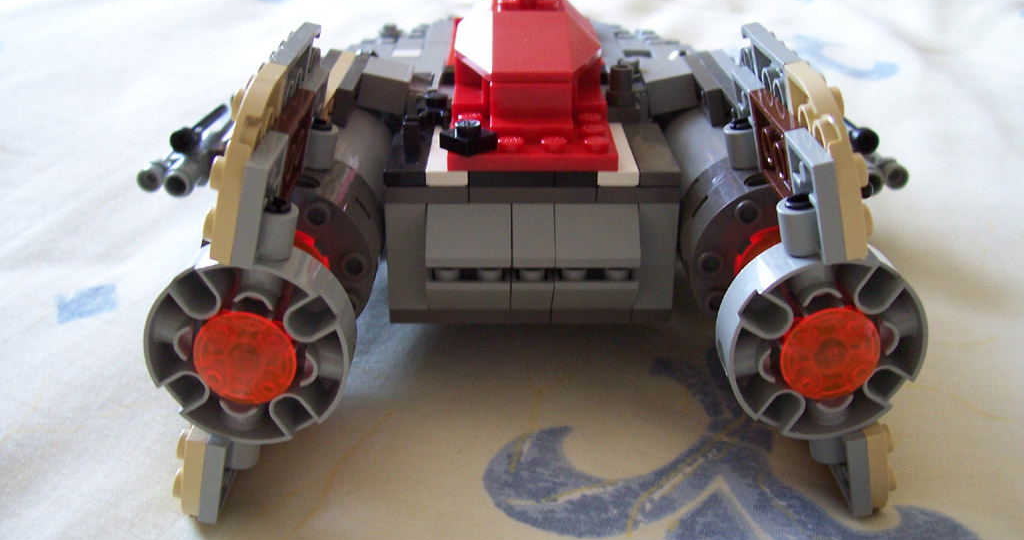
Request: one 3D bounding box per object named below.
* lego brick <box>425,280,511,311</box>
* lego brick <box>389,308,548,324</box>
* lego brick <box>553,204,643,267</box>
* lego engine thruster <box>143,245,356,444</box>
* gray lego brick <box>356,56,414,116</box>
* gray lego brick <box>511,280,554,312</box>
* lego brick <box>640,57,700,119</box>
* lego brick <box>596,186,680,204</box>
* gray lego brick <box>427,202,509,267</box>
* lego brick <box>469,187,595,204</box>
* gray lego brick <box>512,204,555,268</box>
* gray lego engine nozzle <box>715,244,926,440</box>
[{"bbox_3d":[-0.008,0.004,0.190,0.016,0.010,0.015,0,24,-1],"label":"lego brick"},{"bbox_3d":[-0.008,0.007,0.199,0.032,0.003,0.013,0,24,-1],"label":"lego brick"},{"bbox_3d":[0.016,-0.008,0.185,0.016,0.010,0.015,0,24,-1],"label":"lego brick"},{"bbox_3d":[-0.042,0.012,0.157,0.032,0.032,0.010,0,24,-1],"label":"lego engine thruster"},{"bbox_3d":[-0.029,-0.042,0.222,0.010,0.008,0.017,11,24,-6],"label":"gray lego brick"},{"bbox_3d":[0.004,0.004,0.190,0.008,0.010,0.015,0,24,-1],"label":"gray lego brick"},{"bbox_3d":[0.036,-0.042,0.220,0.010,0.008,0.017,-11,24,8],"label":"lego brick"},{"bbox_3d":[0.024,-0.017,0.190,0.016,0.003,0.016,0,24,-1],"label":"lego brick"},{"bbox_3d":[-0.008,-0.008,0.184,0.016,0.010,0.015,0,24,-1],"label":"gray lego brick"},{"bbox_3d":[0.004,-0.017,0.189,0.024,0.003,0.014,0,24,-1],"label":"lego brick"},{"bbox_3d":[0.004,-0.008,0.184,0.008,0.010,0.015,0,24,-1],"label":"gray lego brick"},{"bbox_3d":[0.050,0.011,0.158,0.032,0.032,0.010,0,24,-1],"label":"gray lego engine nozzle"}]

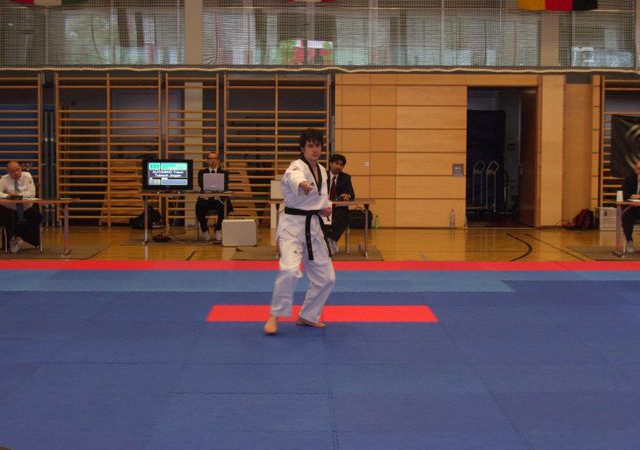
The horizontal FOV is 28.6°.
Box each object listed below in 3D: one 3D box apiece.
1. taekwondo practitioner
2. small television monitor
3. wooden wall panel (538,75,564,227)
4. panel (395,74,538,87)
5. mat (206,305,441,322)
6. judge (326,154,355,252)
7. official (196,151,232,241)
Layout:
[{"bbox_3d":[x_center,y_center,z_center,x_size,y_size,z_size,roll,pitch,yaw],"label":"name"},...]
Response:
[{"bbox_3d":[-0.168,0.041,10.270,0.570,1.660,0.760,0,4,-9],"label":"taekwondo practitioner"},{"bbox_3d":[-2.276,-0.743,18.767,0.740,0.530,0.170,0,4,-1],"label":"small television monitor"},{"bbox_3d":[4.003,-1.249,21.643,0.420,2.620,0.060,0,4,-1],"label":"wooden wall panel"},{"bbox_3d":[2.507,-2.477,21.512,2.470,0.230,0.050,0,4,-1],"label":"panel"},{"bbox_3d":[0.021,0.807,11.336,2.000,0.025,1.000,0,4,-1],"label":"mat"},{"bbox_3d":[0.265,-0.320,17.500,0.500,1.340,0.770,1,4,11],"label":"judge"},{"bbox_3d":[-1.629,-0.456,19.319,0.530,1.330,0.800,0,4,-1],"label":"official"}]

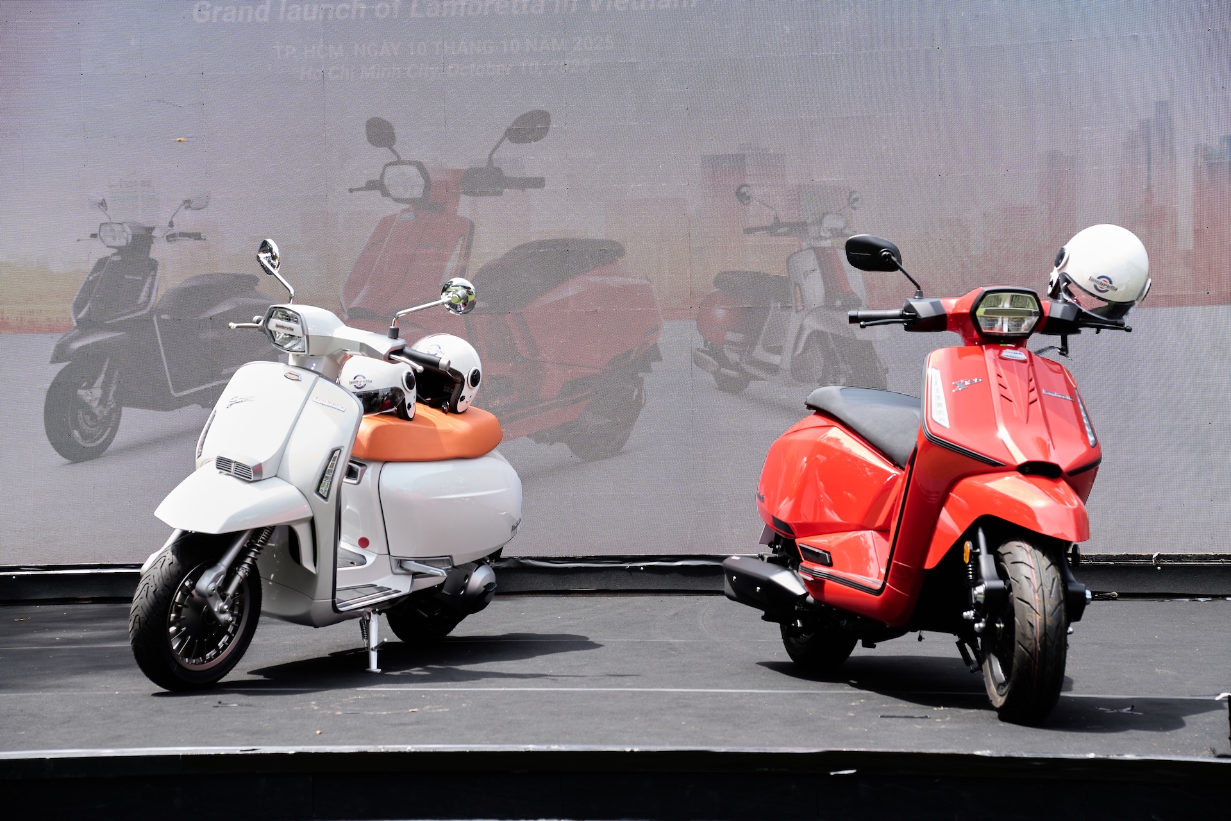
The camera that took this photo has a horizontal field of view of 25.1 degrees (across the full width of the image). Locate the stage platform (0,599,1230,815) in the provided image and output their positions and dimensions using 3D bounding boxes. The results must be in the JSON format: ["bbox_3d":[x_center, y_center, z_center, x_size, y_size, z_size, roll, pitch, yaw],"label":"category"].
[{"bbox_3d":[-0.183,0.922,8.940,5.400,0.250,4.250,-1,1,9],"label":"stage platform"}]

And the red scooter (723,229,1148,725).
[{"bbox_3d":[0.916,0.153,7.879,0.830,1.290,1.906,-1,1,-18],"label":"red scooter"}]

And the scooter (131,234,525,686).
[{"bbox_3d":[-0.872,0.157,8.815,0.800,1.310,1.877,0,1,28],"label":"scooter"}]

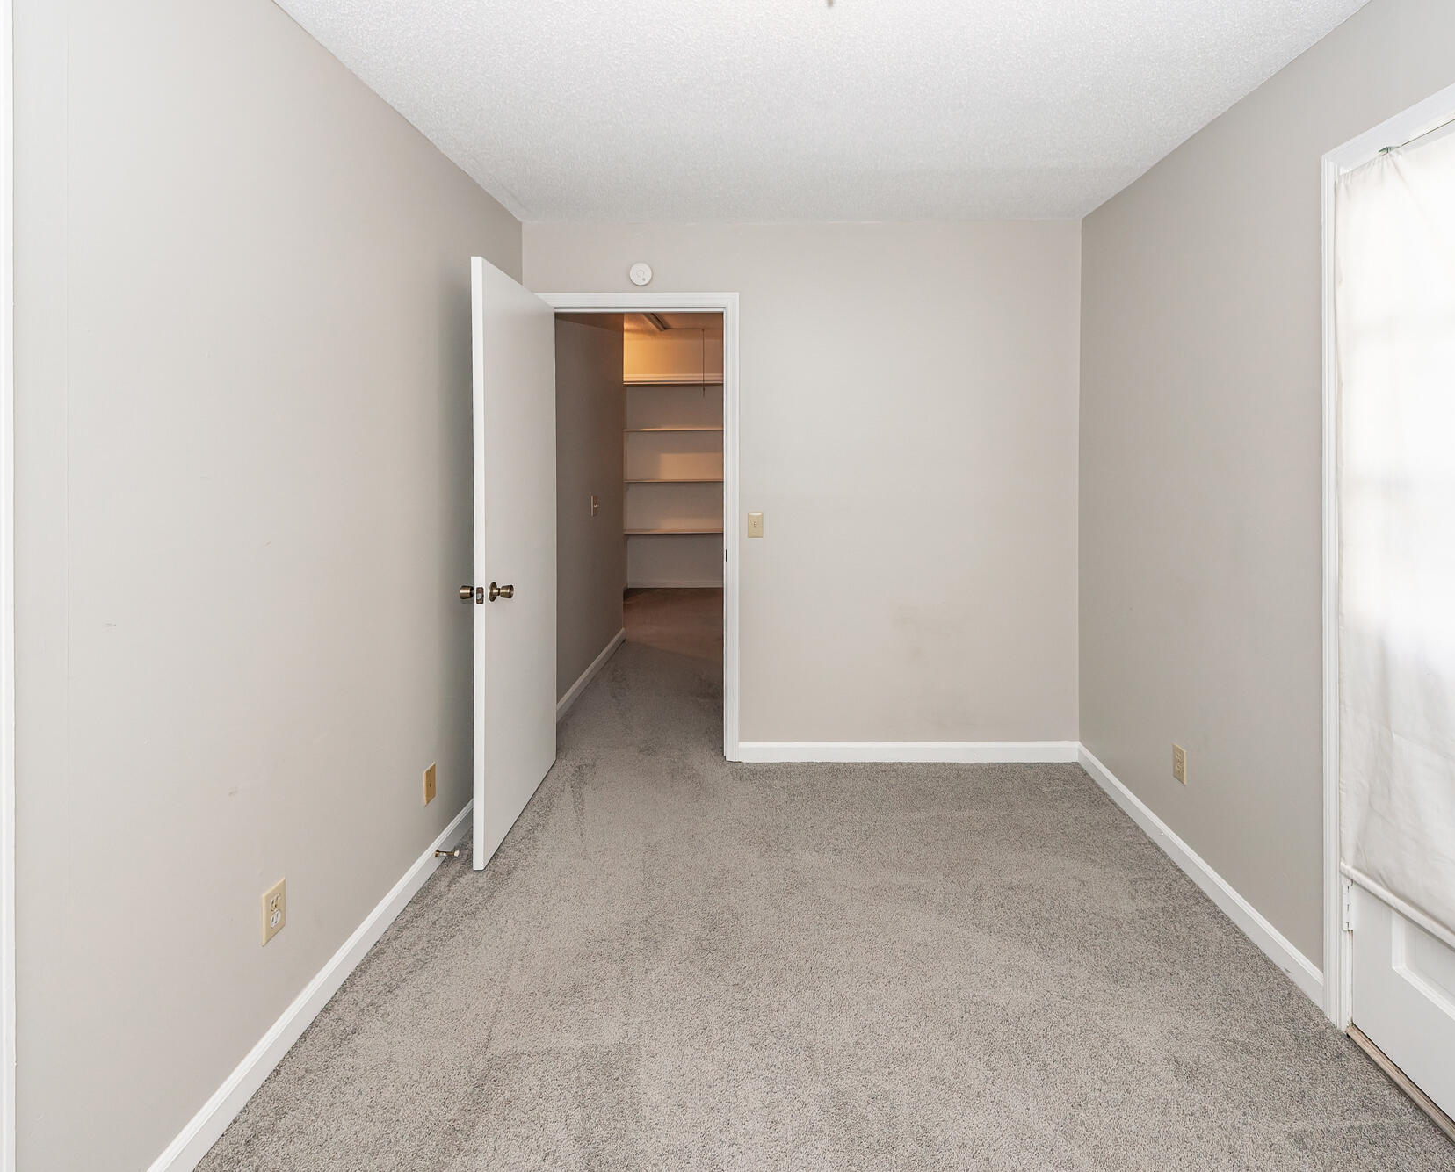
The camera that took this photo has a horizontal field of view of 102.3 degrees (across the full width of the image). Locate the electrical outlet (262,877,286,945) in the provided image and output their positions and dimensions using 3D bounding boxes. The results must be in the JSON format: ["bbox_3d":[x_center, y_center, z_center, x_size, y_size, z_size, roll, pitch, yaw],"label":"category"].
[{"bbox_3d":[-1.048,0.755,1.355,0.008,0.115,0.069,0,4,5],"label":"electrical outlet"}]

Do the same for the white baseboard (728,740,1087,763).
[{"bbox_3d":[0.817,0.747,2.630,1.540,0.095,0.018,0,4,0],"label":"white baseboard"}]

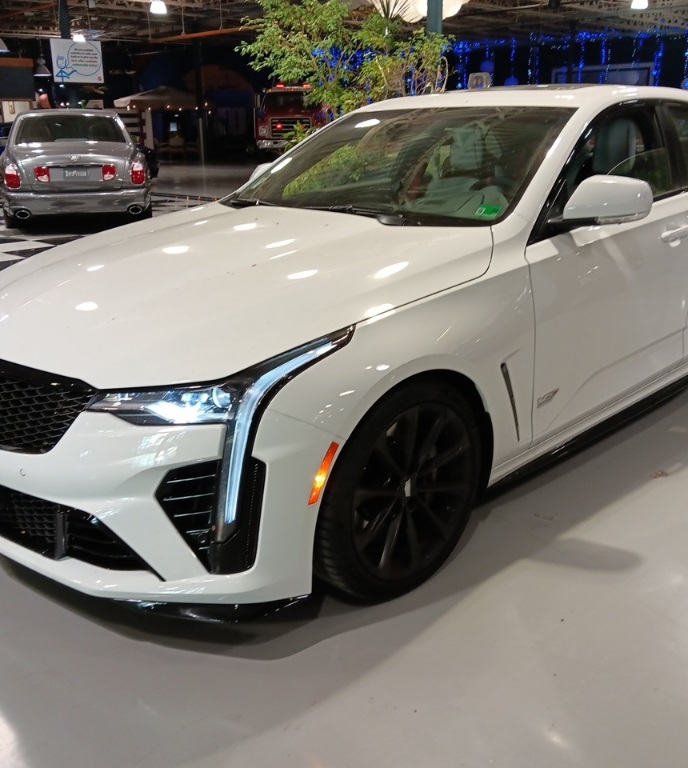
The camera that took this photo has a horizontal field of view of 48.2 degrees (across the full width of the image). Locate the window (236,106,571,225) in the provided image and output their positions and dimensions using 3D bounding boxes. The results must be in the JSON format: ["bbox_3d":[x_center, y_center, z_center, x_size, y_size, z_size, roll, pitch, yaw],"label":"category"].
[{"bbox_3d":[0.181,-0.873,2.950,1.370,0.140,0.800,17,55,43],"label":"window"}]

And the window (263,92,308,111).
[{"bbox_3d":[-1.741,-9.367,25.500,1.750,0.650,0.200,-1,1,0],"label":"window"}]

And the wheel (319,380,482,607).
[{"bbox_3d":[0.107,0.256,2.109,0.637,0.637,0.255,-17,24,-41],"label":"wheel"}]

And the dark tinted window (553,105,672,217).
[{"bbox_3d":[0.949,-0.809,2.743,1.000,0.390,0.090,-17,3,-41],"label":"dark tinted window"}]

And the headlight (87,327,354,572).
[{"bbox_3d":[-0.267,0.138,1.848,0.570,0.530,0.400,-17,24,-41],"label":"headlight"}]

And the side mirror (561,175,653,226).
[{"bbox_3d":[0.806,-0.570,2.373,0.175,0.155,0.240,-17,24,-41],"label":"side mirror"}]

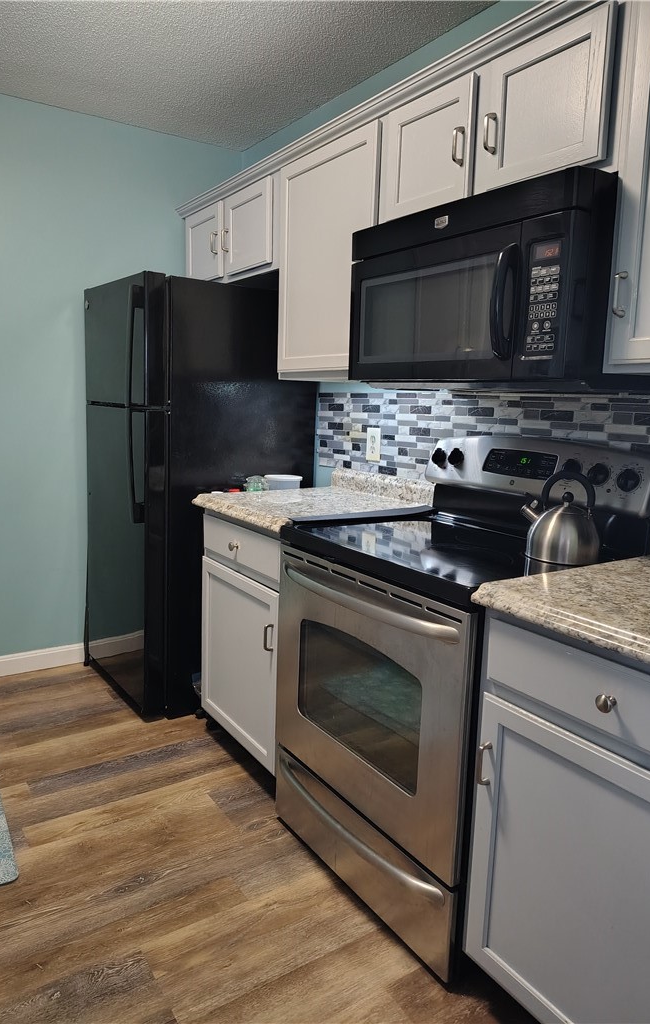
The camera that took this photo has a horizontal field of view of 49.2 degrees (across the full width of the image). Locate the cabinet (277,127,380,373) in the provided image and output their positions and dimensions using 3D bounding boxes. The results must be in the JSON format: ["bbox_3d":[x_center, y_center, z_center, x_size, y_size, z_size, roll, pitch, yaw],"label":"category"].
[{"bbox_3d":[0.131,-0.821,2.426,0.338,0.730,0.580,-4,10,-33],"label":"cabinet"}]

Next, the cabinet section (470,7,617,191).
[{"bbox_3d":[0.615,-0.912,1.695,0.335,0.325,0.383,-4,10,-33],"label":"cabinet section"}]

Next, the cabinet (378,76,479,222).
[{"bbox_3d":[0.404,-0.955,1.998,0.338,0.322,0.365,-4,10,-33],"label":"cabinet"}]

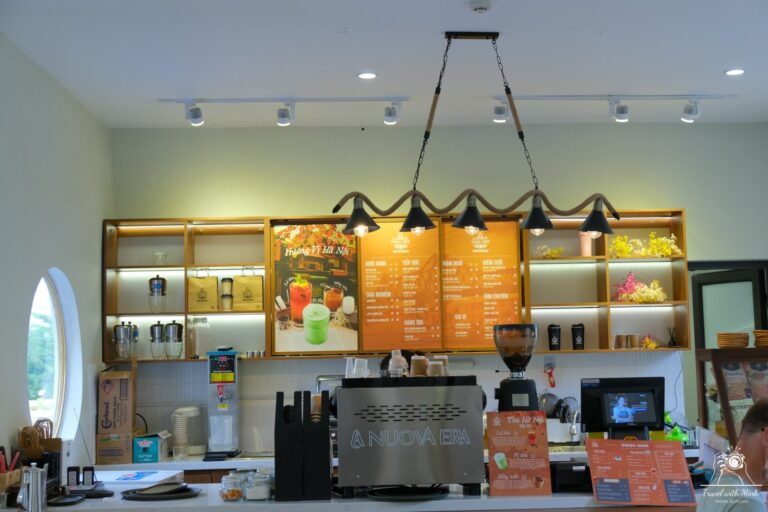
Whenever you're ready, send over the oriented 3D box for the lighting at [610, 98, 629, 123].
[{"bbox_3d":[1.434,-0.886,6.103,0.098,0.130,0.095,-1,-5,-2],"label":"lighting"}]

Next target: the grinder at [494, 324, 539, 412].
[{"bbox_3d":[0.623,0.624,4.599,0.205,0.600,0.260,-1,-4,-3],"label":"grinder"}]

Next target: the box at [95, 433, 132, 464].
[{"bbox_3d":[-1.662,1.196,6.305,0.222,0.188,0.300,-1,-5,-2],"label":"box"}]

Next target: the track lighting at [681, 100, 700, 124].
[{"bbox_3d":[1.869,-0.881,6.115,0.105,0.125,0.095,-1,-5,-2],"label":"track lighting"}]

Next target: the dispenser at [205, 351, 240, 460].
[{"bbox_3d":[-0.979,0.910,6.080,0.190,0.635,0.370,-1,-4,-3],"label":"dispenser"}]

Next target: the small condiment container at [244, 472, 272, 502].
[{"bbox_3d":[-0.581,1.059,4.601,0.112,0.117,0.112,-1,-5,-2],"label":"small condiment container"}]

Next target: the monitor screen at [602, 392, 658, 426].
[{"bbox_3d":[1.165,0.724,4.740,0.255,0.158,0.035,-1,-17,-2],"label":"monitor screen"}]

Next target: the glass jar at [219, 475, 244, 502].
[{"bbox_3d":[-0.697,1.064,4.600,0.112,0.120,0.112,-1,-4,-3],"label":"glass jar"}]

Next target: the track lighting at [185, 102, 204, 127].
[{"bbox_3d":[-1.139,-0.851,6.027,0.108,0.130,0.095,-1,-5,-2],"label":"track lighting"}]

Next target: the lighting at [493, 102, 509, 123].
[{"bbox_3d":[0.707,-0.870,6.081,0.090,0.120,0.095,-1,-5,-2],"label":"lighting"}]

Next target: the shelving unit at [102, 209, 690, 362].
[{"bbox_3d":[0.080,0.197,6.495,3.700,0.890,0.270,-1,-4,-2],"label":"shelving unit"}]

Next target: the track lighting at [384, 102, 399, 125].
[{"bbox_3d":[0.047,-0.829,5.840,0.090,0.135,0.090,-1,-4,-3],"label":"track lighting"}]

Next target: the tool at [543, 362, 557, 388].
[{"bbox_3d":[1.121,0.813,6.790,0.070,0.165,0.025,-9,-5,-2],"label":"tool"}]

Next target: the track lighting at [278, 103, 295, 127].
[{"bbox_3d":[-0.568,-0.820,5.810,0.100,0.135,0.090,-1,-4,-3],"label":"track lighting"}]

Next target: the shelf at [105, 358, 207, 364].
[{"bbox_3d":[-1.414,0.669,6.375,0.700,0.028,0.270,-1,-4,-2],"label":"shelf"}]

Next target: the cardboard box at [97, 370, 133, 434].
[{"bbox_3d":[-1.603,0.894,6.065,0.197,0.360,0.190,-1,-4,-3],"label":"cardboard box"}]

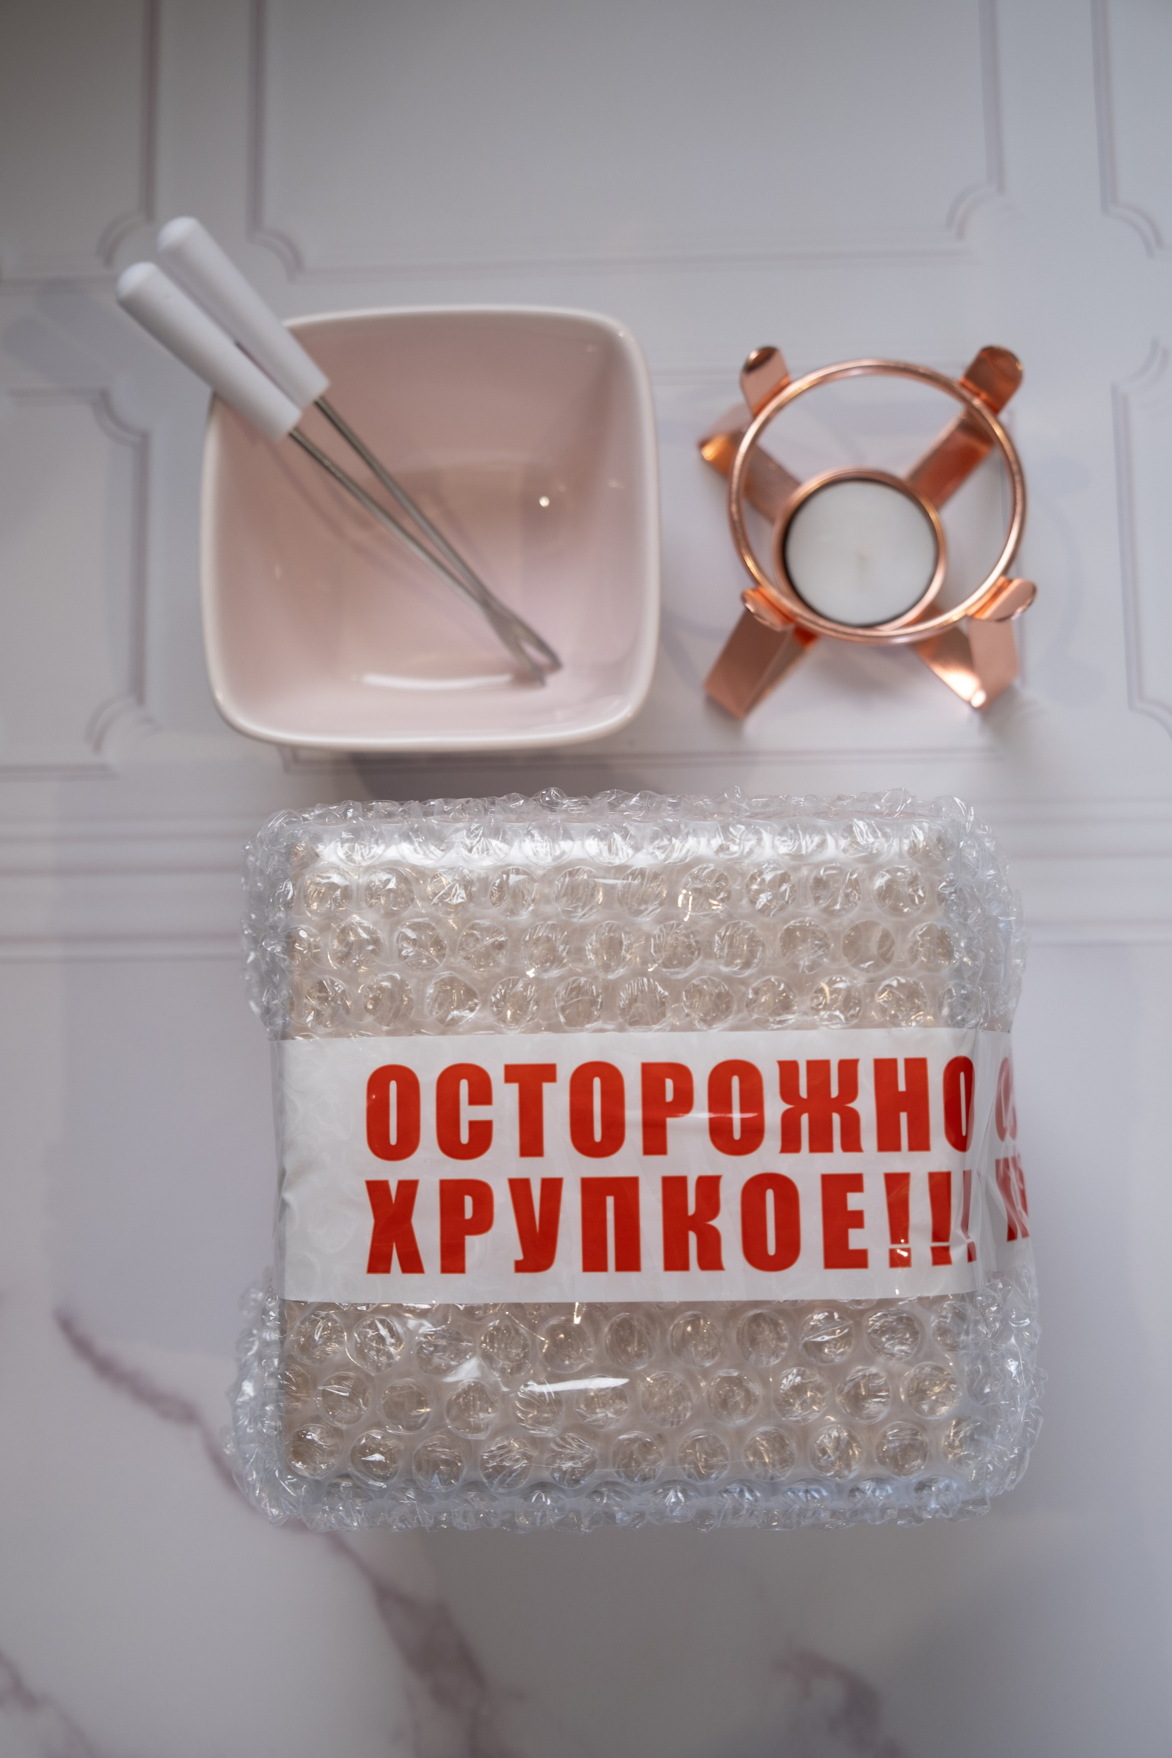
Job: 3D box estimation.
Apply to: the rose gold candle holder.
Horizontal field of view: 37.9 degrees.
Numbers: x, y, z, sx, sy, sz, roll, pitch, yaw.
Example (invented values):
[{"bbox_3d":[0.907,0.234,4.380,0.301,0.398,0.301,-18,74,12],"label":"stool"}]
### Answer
[{"bbox_3d":[0.067,-0.084,0.403,0.079,0.058,0.079,-1,83,3],"label":"rose gold candle holder"}]

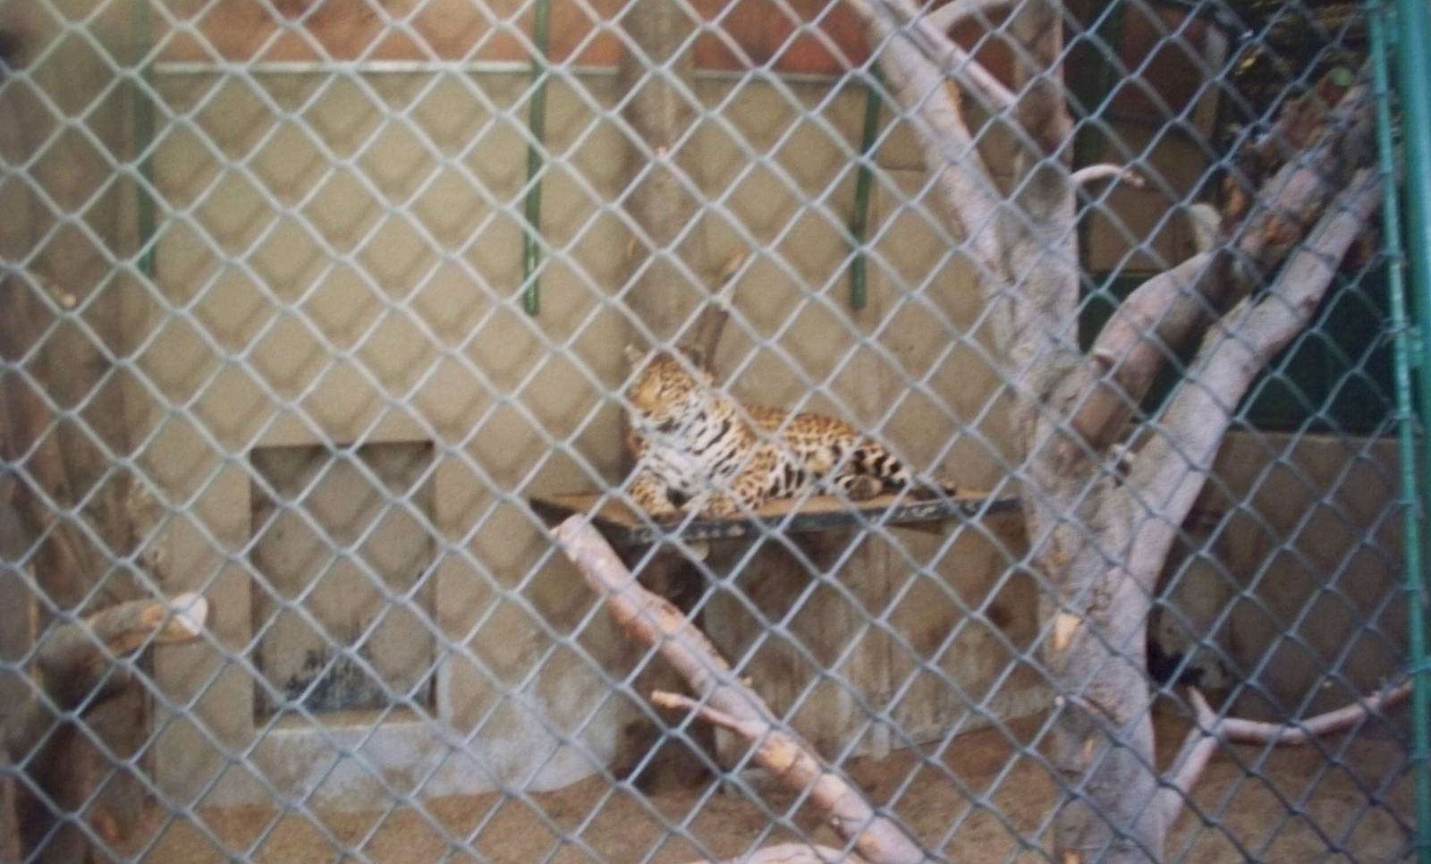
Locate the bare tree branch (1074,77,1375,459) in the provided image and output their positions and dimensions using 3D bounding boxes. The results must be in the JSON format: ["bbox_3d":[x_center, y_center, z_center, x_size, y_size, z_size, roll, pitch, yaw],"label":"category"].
[{"bbox_3d":[1.377,-0.455,4.050,0.770,0.970,0.450,0,3,0],"label":"bare tree branch"}]

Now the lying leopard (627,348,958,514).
[{"bbox_3d":[0.330,-0.027,5.938,1.350,0.620,0.560,-2,4,-37],"label":"lying leopard"}]

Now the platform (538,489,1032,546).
[{"bbox_3d":[0.242,0.308,6.121,1.880,0.080,0.980,-2,4,-33],"label":"platform"}]

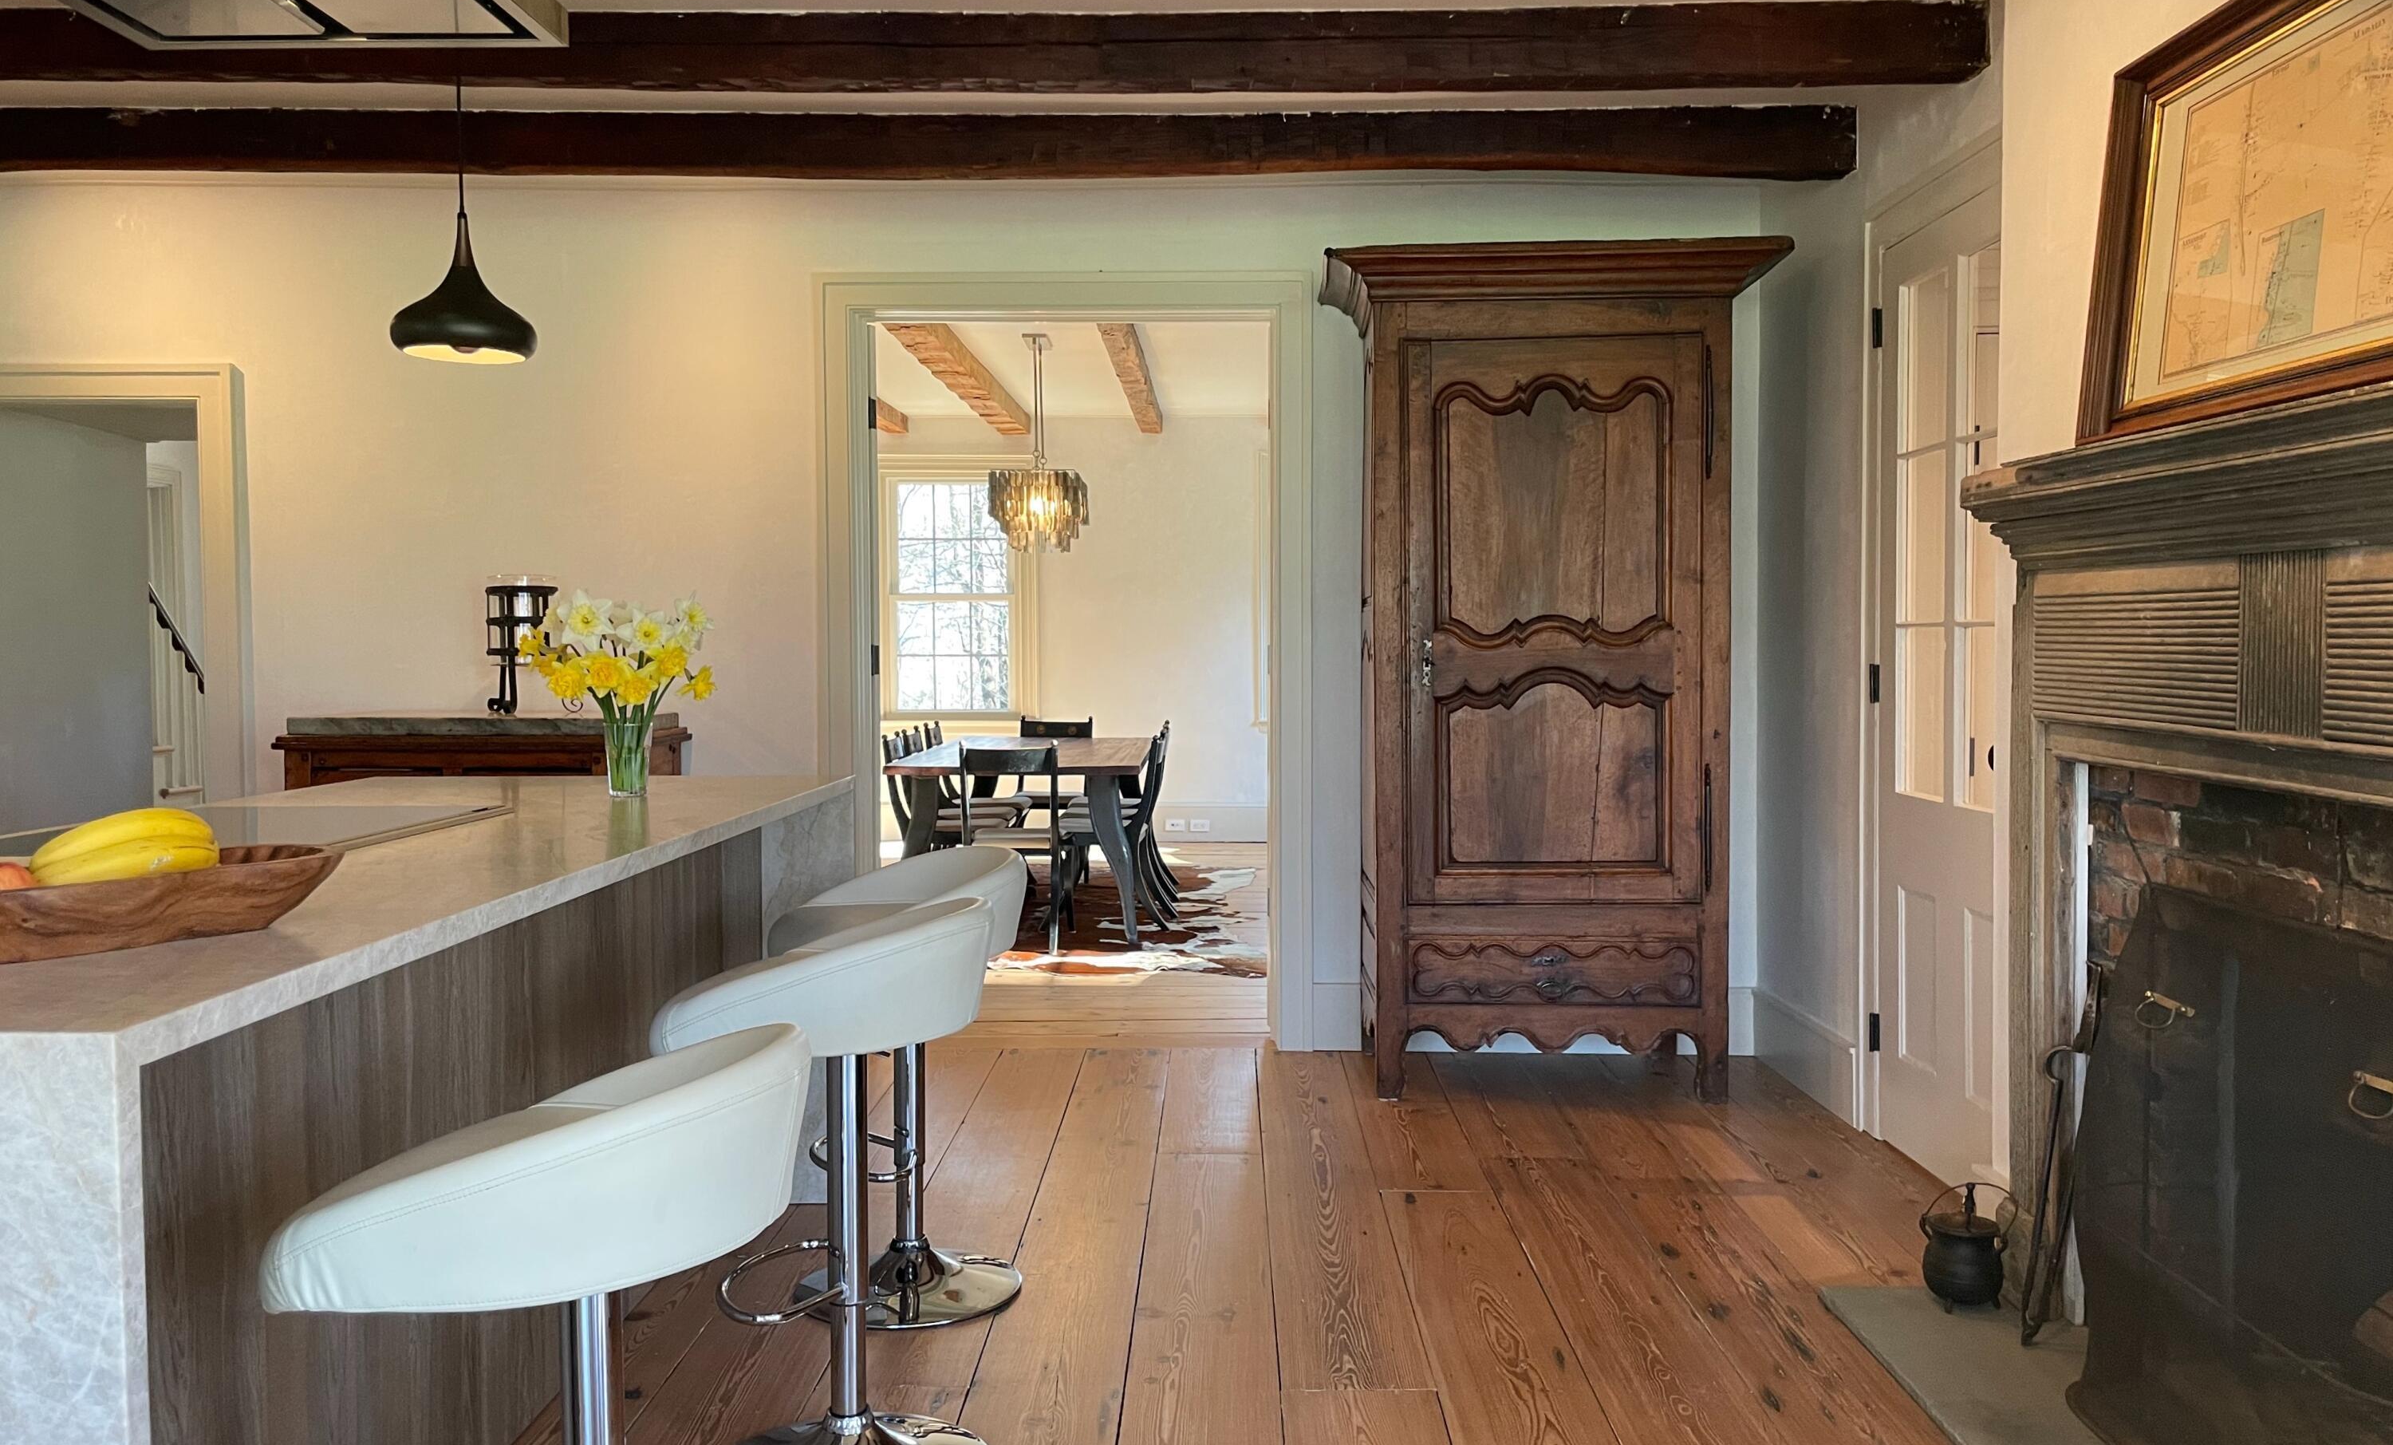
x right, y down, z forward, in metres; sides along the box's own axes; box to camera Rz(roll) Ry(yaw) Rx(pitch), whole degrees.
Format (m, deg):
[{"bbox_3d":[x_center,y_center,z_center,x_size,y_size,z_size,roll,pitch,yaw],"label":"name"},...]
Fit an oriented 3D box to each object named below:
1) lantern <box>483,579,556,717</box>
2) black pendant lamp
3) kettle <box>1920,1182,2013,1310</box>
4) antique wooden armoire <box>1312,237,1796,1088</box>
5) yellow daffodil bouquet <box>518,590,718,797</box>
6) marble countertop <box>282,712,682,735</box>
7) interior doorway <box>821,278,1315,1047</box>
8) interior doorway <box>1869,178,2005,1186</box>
[{"bbox_3d":[-1.886,-0.213,5.032,0.195,0.385,0.195,0,2,1],"label":"lantern"},{"bbox_3d":[-1.530,-1.041,3.746,0.312,0.586,0.312,0,2,1],"label":"black pendant lamp"},{"bbox_3d":[1.369,0.920,3.180,0.175,0.206,0.150,1,3,26],"label":"kettle"},{"bbox_3d":[0.913,-0.117,4.844,1.163,2.180,0.670,0,2,1],"label":"antique wooden armoire"},{"bbox_3d":[-1.079,-0.054,3.367,0.373,0.384,0.310,0,2,1],"label":"yellow daffodil bouquet"},{"bbox_3d":[-1.968,0.006,5.013,0.926,0.042,0.411,0,2,1],"label":"marble countertop"},{"bbox_3d":[-0.374,-0.165,5.292,1.428,2.250,0.200,0,2,1],"label":"interior doorway"},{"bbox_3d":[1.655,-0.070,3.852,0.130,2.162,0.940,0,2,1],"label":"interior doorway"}]

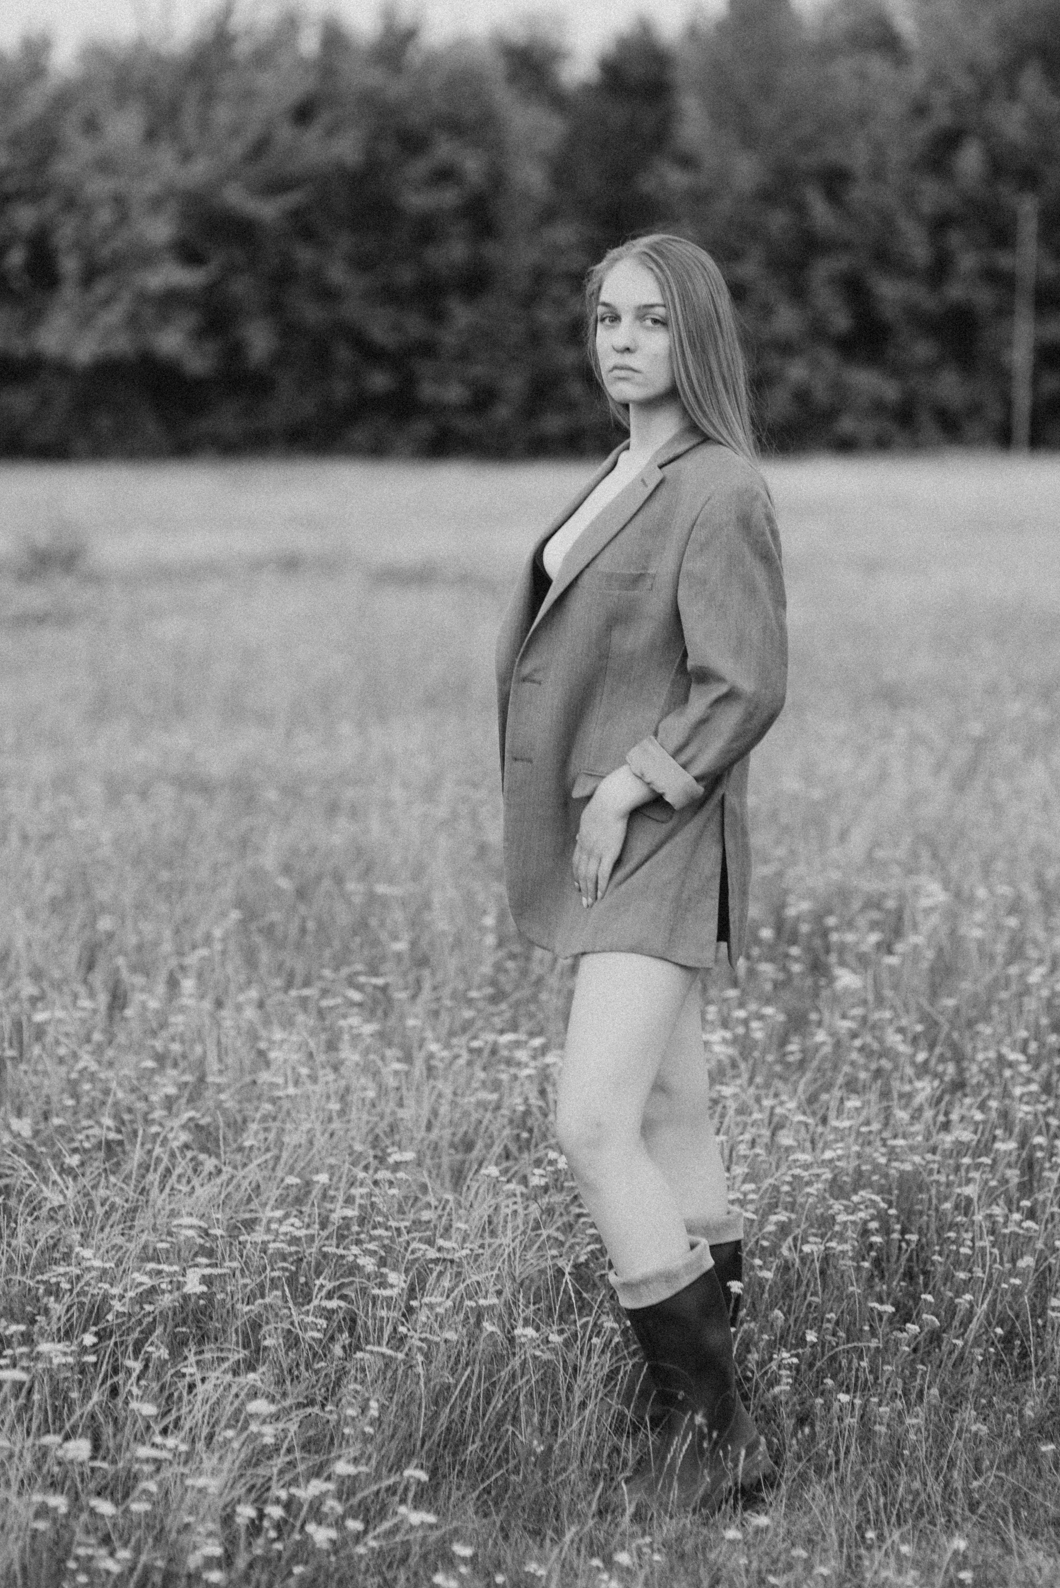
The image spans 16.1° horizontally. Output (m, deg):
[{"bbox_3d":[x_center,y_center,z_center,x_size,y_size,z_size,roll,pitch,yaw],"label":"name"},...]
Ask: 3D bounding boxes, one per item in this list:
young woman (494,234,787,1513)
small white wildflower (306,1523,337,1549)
[{"bbox_3d":[0.150,0.104,5.035,0.400,1.690,0.470,-3,7,-30],"label":"young woman"},{"bbox_3d":[-0.231,0.821,4.150,0.036,0.024,0.036,0,6,0],"label":"small white wildflower"}]

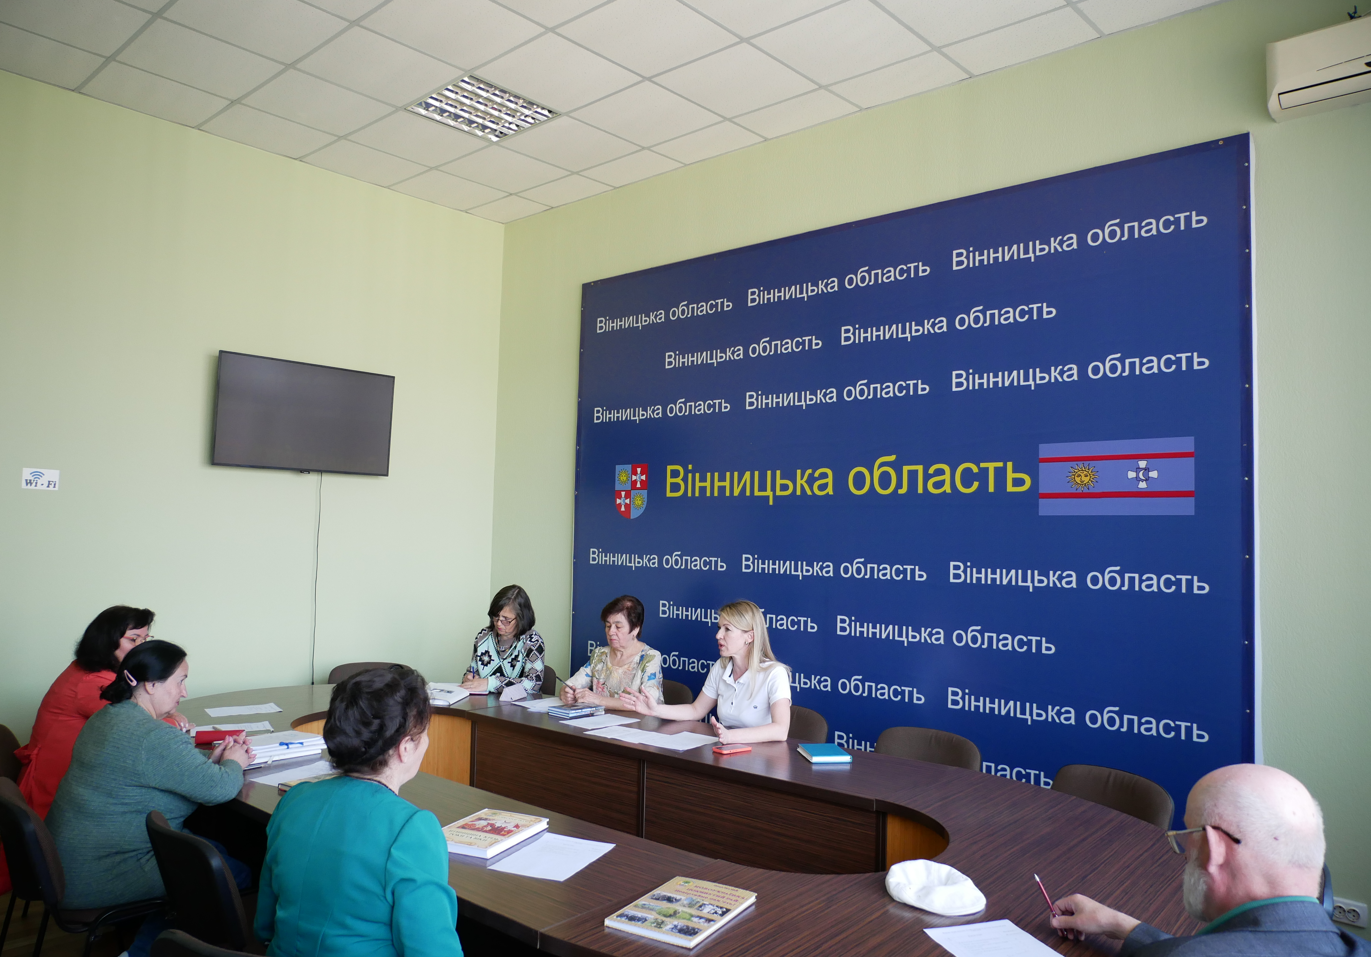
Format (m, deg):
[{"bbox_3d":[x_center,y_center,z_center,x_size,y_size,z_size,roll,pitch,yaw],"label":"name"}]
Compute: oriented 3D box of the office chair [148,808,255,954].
[{"bbox_3d":[-1.123,1.321,2.604,0.500,0.820,0.560,-1,-4,40],"label":"office chair"}]

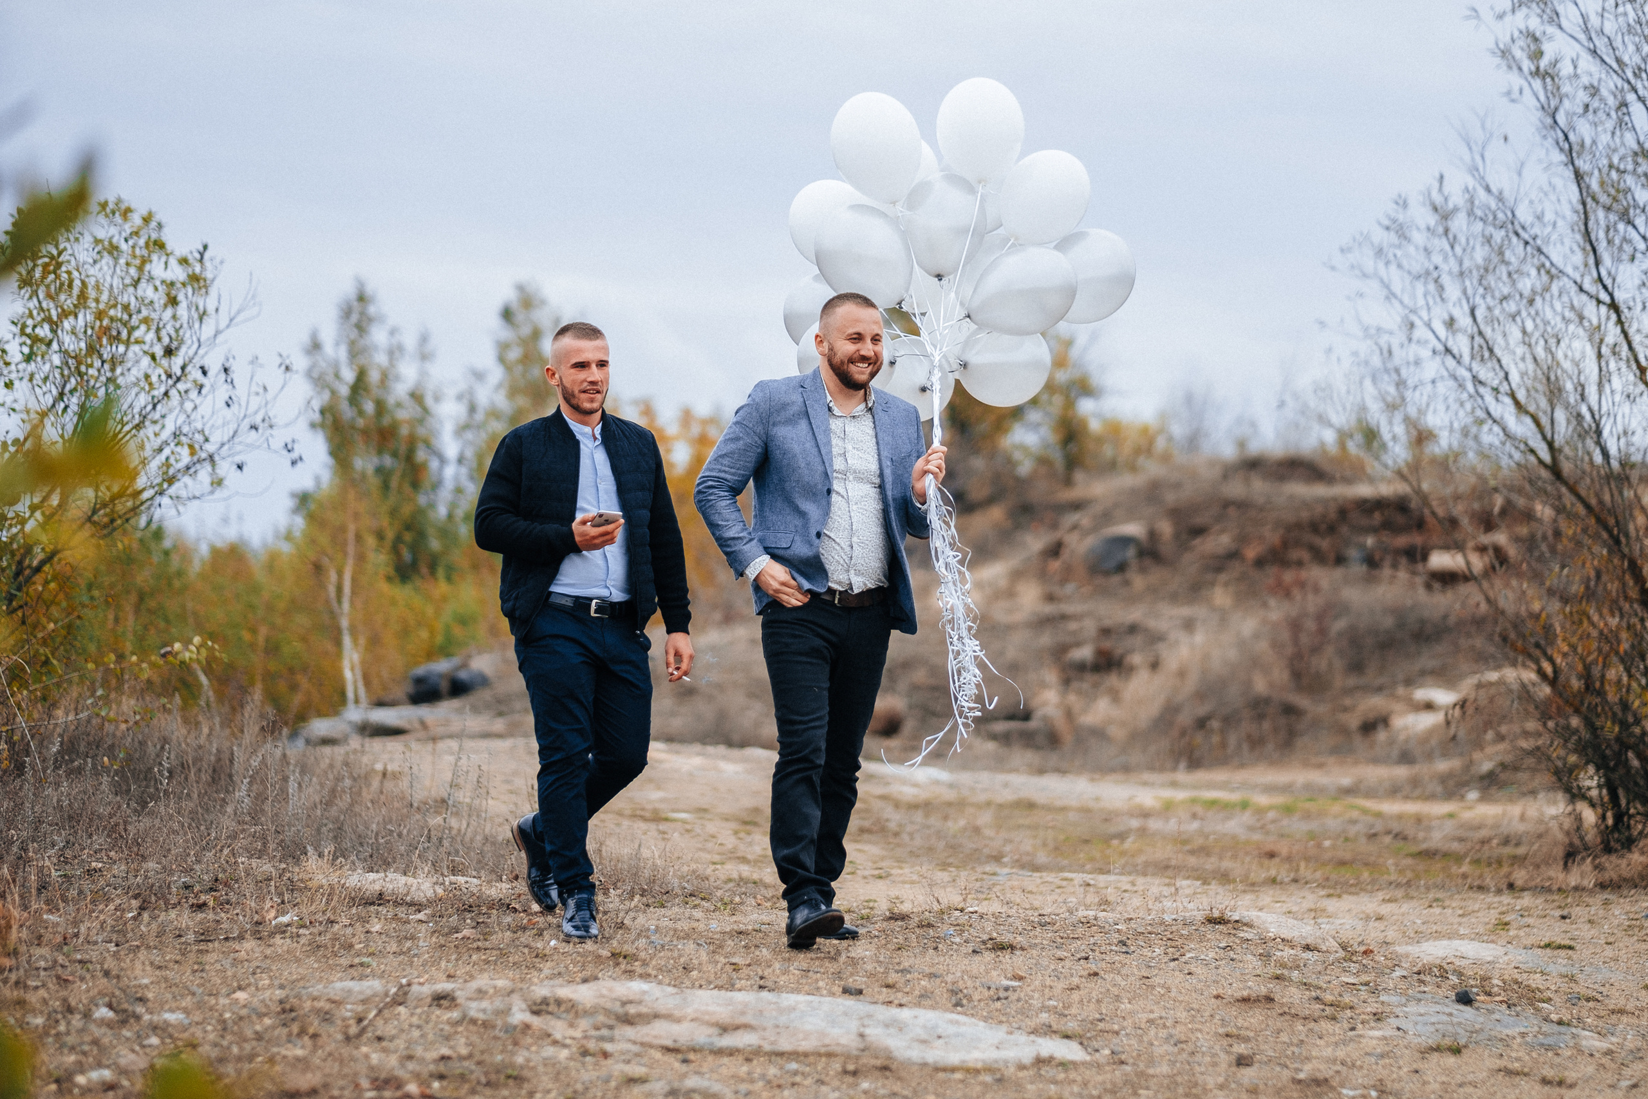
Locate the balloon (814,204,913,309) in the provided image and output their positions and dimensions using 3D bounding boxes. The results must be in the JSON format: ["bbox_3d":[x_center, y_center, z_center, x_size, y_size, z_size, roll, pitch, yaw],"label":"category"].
[{"bbox_3d":[0.108,-0.776,10.200,0.245,0.295,0.245,-34,9,0],"label":"balloon"}]

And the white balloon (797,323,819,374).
[{"bbox_3d":[0.064,-0.533,10.950,0.290,0.235,0.235,9,0,24],"label":"white balloon"}]

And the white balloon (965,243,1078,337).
[{"bbox_3d":[0.526,-0.688,10.200,0.295,0.245,0.245,-22,0,6],"label":"white balloon"}]

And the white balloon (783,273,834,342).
[{"bbox_3d":[0.017,-0.668,11.000,0.290,0.240,0.240,34,0,27],"label":"white balloon"}]

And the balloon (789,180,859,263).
[{"bbox_3d":[0.019,-0.887,10.500,0.245,0.295,0.245,-35,-12,0],"label":"balloon"}]

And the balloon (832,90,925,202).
[{"bbox_3d":[0.149,-1.120,10.750,0.250,0.315,0.250,-15,0,0],"label":"balloon"}]

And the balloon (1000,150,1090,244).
[{"bbox_3d":[0.592,-0.944,10.300,0.245,0.295,0.245,34,-3,0],"label":"balloon"}]

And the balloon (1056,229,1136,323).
[{"bbox_3d":[0.761,-0.779,10.950,0.295,0.255,0.255,-40,0,-30],"label":"balloon"}]

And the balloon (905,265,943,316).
[{"bbox_3d":[0.261,-0.778,10.600,0.245,0.295,0.245,-6,-21,0],"label":"balloon"}]

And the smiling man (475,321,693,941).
[{"bbox_3d":[-0.694,0.237,11.150,0.600,1.785,0.750,0,0,-16],"label":"smiling man"}]

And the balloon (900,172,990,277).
[{"bbox_3d":[0.323,-0.868,10.300,0.245,0.295,0.245,2,6,0],"label":"balloon"}]

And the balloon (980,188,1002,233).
[{"bbox_3d":[0.417,-0.974,10.600,0.245,0.295,0.245,9,-19,0],"label":"balloon"}]

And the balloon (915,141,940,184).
[{"bbox_3d":[0.211,-1.061,10.950,0.245,0.300,0.245,-13,-18,0],"label":"balloon"}]

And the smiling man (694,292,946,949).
[{"bbox_3d":[-0.012,0.192,10.450,0.640,1.780,0.660,0,1,-22],"label":"smiling man"}]

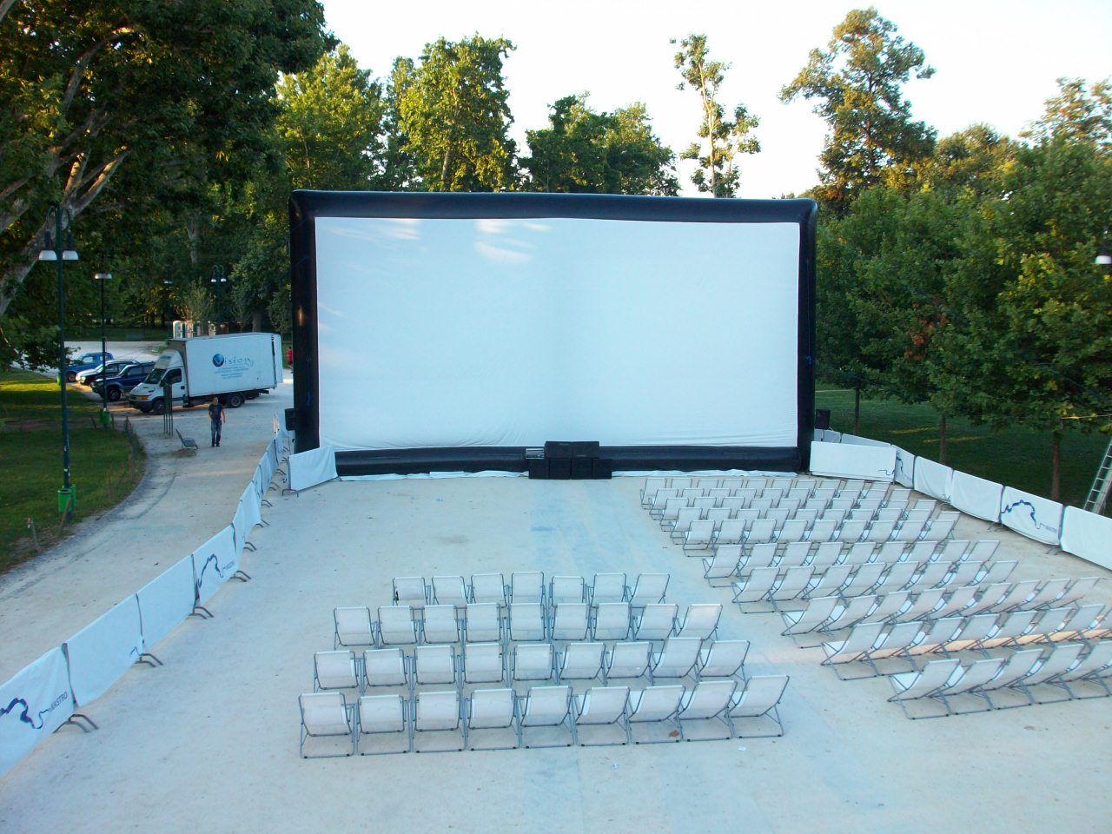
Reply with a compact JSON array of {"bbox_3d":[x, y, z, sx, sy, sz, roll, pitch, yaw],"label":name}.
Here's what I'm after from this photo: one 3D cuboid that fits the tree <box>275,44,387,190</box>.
[{"bbox_3d":[-17.622,-16.685,86.712,10.500,24.840,10.500,-1,6,-11],"label":"tree"}]

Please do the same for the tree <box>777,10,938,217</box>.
[{"bbox_3d":[17.715,-12.577,64.017,9.200,22.000,9.000,0,6,0],"label":"tree"}]

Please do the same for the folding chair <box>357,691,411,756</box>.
[{"bbox_3d":[-2.122,3.645,13.376,0.625,0.812,0.890,0,7,-8],"label":"folding chair"}]

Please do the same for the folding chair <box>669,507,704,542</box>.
[{"bbox_3d":[2.900,2.350,24.192,0.640,0.868,0.949,-1,7,-5],"label":"folding chair"}]

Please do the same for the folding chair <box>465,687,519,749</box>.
[{"bbox_3d":[-0.789,3.600,13.446,0.640,0.854,0.953,-1,7,-7],"label":"folding chair"}]

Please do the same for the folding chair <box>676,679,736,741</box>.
[{"bbox_3d":[1.864,3.567,13.716,0.640,0.846,0.954,-1,7,-10],"label":"folding chair"}]

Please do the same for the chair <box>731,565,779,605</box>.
[{"bbox_3d":[3.402,2.882,18.632,0.615,0.819,0.849,-1,6,-12],"label":"chair"}]

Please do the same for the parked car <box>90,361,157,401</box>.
[{"bbox_3d":[-22.448,-1.860,58.542,4.400,1.770,1.770,-6,9,-45],"label":"parked car"}]

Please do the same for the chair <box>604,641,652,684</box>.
[{"bbox_3d":[0.977,3.272,14.730,0.615,0.819,0.849,0,6,-4],"label":"chair"}]

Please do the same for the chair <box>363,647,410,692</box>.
[{"bbox_3d":[-2.246,3.329,14.461,0.617,0.781,0.894,0,7,-6],"label":"chair"}]

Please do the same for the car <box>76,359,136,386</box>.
[{"bbox_3d":[-27.547,-2.796,68.399,4.350,1.500,1.740,-6,9,-45],"label":"car"}]

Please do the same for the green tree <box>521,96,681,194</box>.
[{"bbox_3d":[2.896,-12.264,74.085,11.000,18.519,11.000,0,7,0],"label":"green tree"}]

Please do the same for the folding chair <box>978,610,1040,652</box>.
[{"bbox_3d":[6.647,3.183,16.247,0.617,0.807,0.870,-1,7,-16],"label":"folding chair"}]

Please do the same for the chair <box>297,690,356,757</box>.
[{"bbox_3d":[-2.780,3.610,13.241,0.640,0.889,0.946,-1,7,-7],"label":"chair"}]

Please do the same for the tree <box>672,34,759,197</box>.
[{"bbox_3d":[10.718,-14.198,73.853,6.300,22.720,6.300,1,7,0],"label":"tree"}]

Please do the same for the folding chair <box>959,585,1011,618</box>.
[{"bbox_3d":[6.696,2.904,17.094,0.600,0.802,0.874,-2,7,-19],"label":"folding chair"}]

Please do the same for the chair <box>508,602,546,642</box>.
[{"bbox_3d":[-0.452,3.225,17.050,0.625,0.841,0.890,0,7,-2],"label":"chair"}]

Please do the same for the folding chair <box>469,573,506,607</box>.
[{"bbox_3d":[-1.158,3.053,19.077,0.636,0.843,0.905,0,7,-1],"label":"folding chair"}]

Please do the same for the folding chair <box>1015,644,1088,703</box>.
[{"bbox_3d":[6.496,3.313,14.486,0.615,0.819,0.849,-1,6,-15],"label":"folding chair"}]

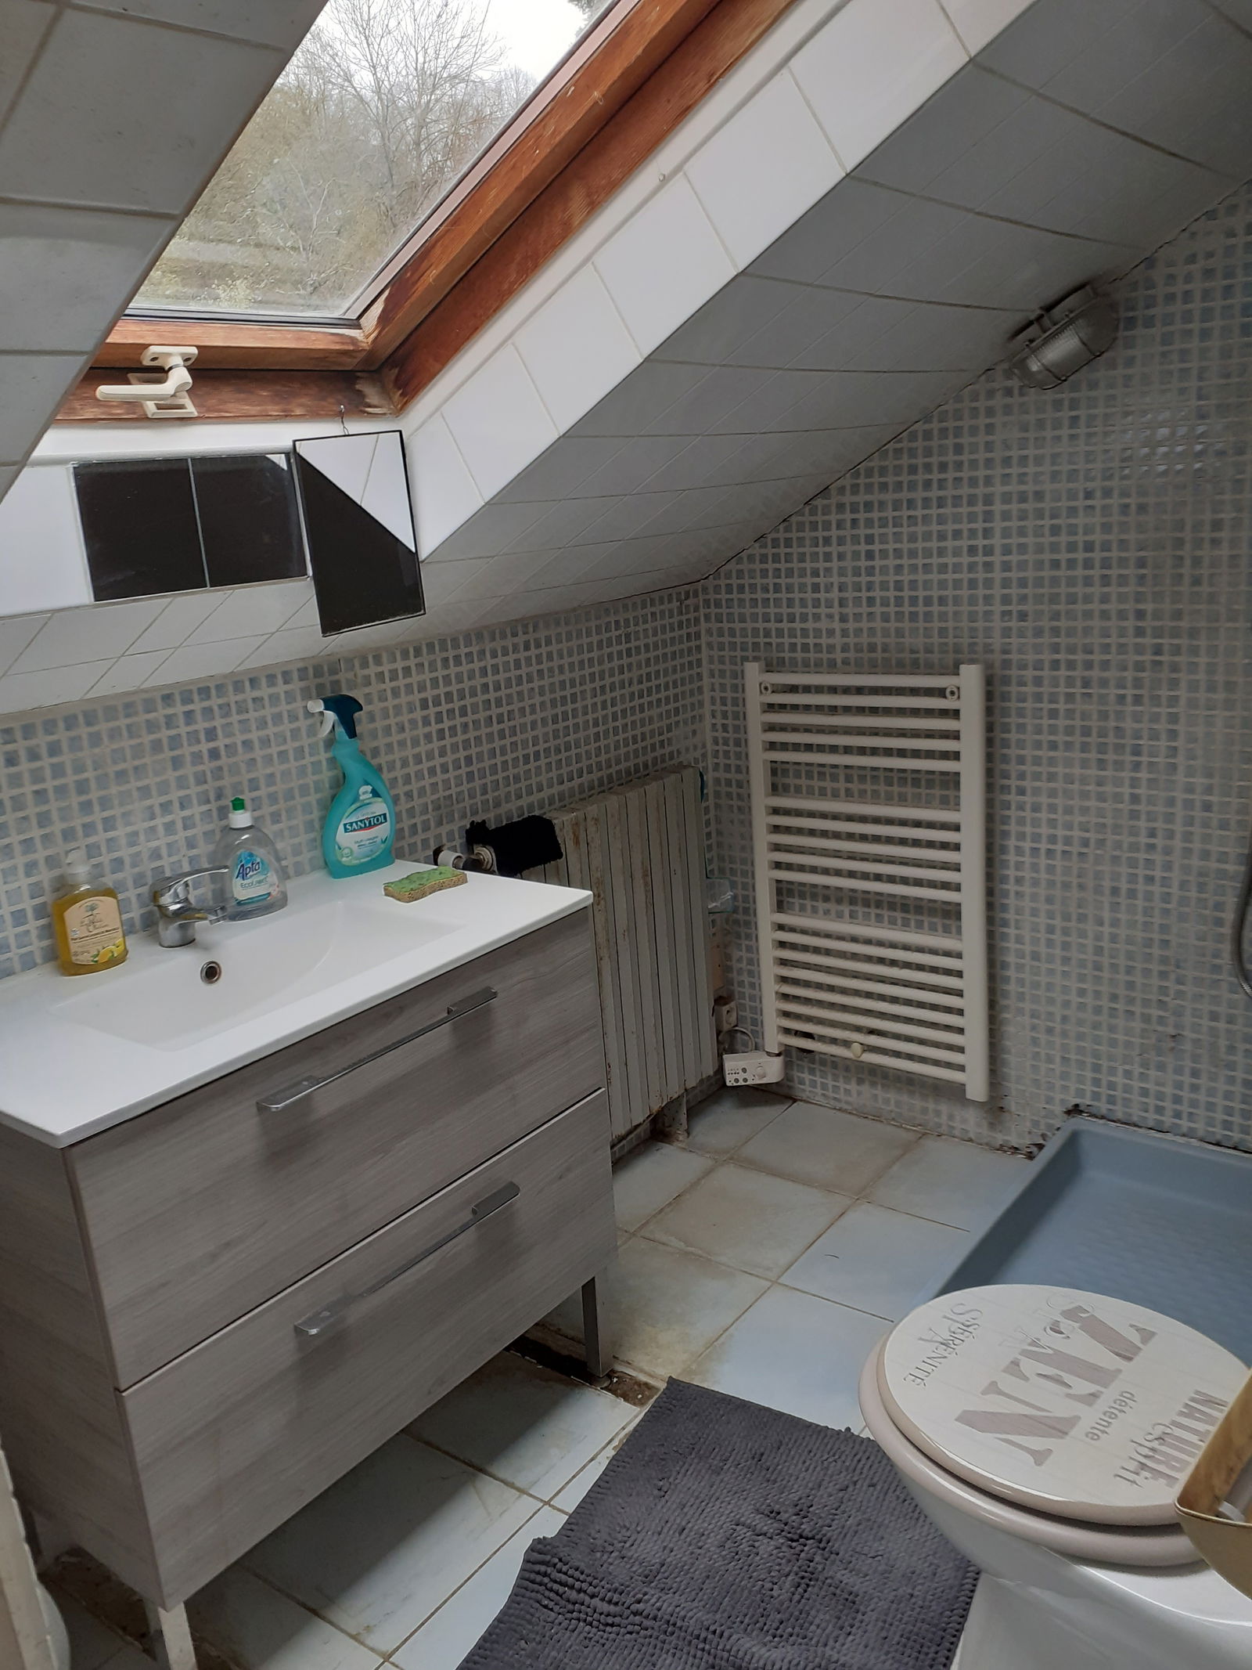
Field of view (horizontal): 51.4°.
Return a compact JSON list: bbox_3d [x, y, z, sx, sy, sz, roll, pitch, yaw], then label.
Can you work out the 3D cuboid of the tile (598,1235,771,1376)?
[{"bbox_3d":[0.043,0.800,2.223,0.305,0.010,0.297,7,19,37],"label":"tile"}]

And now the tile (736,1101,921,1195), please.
[{"bbox_3d":[0.406,0.647,2.686,0.302,0.010,0.297,7,19,37],"label":"tile"}]

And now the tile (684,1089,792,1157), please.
[{"bbox_3d":[0.210,0.624,2.834,0.186,0.010,0.297,7,19,37],"label":"tile"}]

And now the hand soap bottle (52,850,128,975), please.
[{"bbox_3d":[-0.685,0.095,1.651,0.075,0.153,0.048,-15,18,-33],"label":"hand soap bottle"}]

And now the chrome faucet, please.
[{"bbox_3d":[-0.562,0.092,1.696,0.156,0.116,0.048,7,19,37],"label":"chrome faucet"}]

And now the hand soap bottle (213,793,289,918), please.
[{"bbox_3d":[-0.539,0.027,1.835,0.101,0.167,0.054,-15,18,-33],"label":"hand soap bottle"}]

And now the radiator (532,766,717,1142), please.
[{"bbox_3d":[-0.032,0.282,2.527,0.067,0.716,0.616,7,19,37],"label":"radiator"}]

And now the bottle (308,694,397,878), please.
[{"bbox_3d":[-0.422,-0.079,1.979,0.107,0.278,0.054,-15,18,-33],"label":"bottle"}]

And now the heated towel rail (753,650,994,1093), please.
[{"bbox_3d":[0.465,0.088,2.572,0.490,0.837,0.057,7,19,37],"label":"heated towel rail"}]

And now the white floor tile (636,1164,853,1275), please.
[{"bbox_3d":[0.226,0.724,2.454,0.305,0.010,0.305,7,19,37],"label":"white floor tile"}]

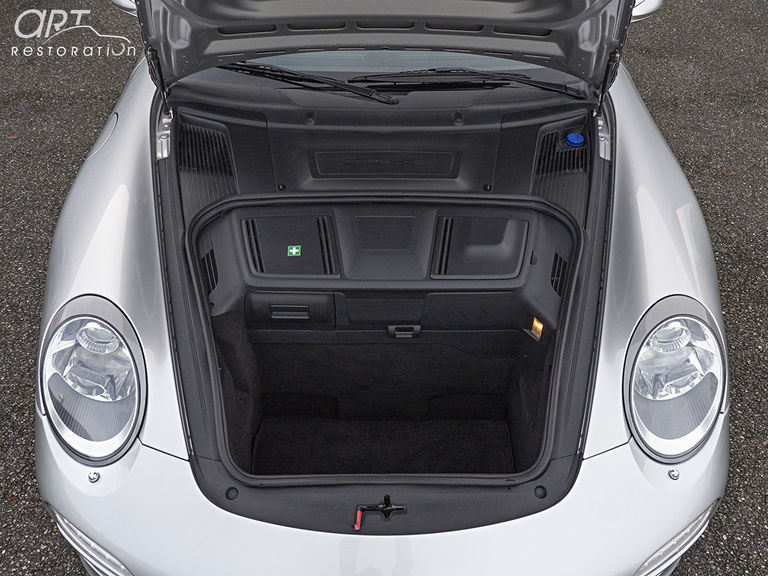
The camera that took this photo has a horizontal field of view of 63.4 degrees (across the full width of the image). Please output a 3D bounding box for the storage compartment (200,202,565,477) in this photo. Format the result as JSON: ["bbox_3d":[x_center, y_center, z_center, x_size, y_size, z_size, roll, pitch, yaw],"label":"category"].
[{"bbox_3d":[0.000,0.170,1.510,0.830,0.560,0.560,0,44,0],"label":"storage compartment"}]

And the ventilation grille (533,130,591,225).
[{"bbox_3d":[0.455,-0.287,1.600,0.135,0.040,0.290,0,62,0],"label":"ventilation grille"}]

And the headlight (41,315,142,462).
[{"bbox_3d":[-0.647,0.218,1.375,0.220,0.290,0.140,9,13,9],"label":"headlight"}]

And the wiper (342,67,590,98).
[{"bbox_3d":[0.245,-0.599,1.820,0.700,0.065,0.080,0,44,0],"label":"wiper"}]

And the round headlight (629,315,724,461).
[{"bbox_3d":[0.648,0.216,1.375,0.220,0.290,0.140,-9,13,-9],"label":"round headlight"}]

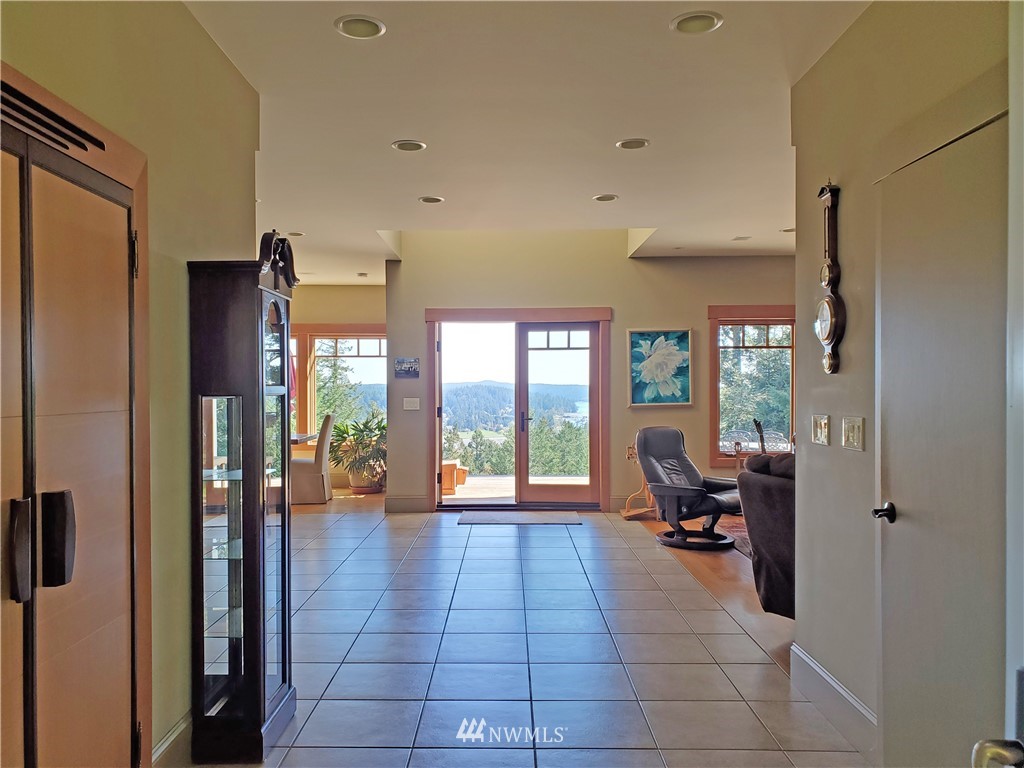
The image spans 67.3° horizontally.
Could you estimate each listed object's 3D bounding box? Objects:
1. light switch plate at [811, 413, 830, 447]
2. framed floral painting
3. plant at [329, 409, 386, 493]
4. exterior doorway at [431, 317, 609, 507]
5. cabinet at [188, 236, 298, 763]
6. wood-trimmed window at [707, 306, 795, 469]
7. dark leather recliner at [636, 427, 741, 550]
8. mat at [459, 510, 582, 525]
[{"bbox_3d":[1.320,0.197,3.280,0.012,0.122,0.165,0,0,0],"label":"light switch plate"},{"bbox_3d":[1.611,-0.168,8.375,0.707,0.860,0.040,0,0,0],"label":"framed floral painting"},{"bbox_3d":[-1.870,0.870,9.950,0.930,1.070,0.870,0,0,0],"label":"plant"},{"bbox_3d":[0.080,0.325,8.460,1.850,2.100,0.120,0,0,0],"label":"exterior doorway"},{"bbox_3d":[-1.030,0.400,3.000,0.285,1.970,0.430,0,0,0],"label":"cabinet"},{"bbox_3d":[2.680,0.027,8.430,1.050,1.770,0.120,0,0,0],"label":"wood-trimmed window"},{"bbox_3d":[1.600,0.890,6.820,0.840,1.010,0.800,0,0,36],"label":"dark leather recliner"},{"bbox_3d":[0.087,1.393,8.000,1.230,0.012,0.750,0,0,0],"label":"mat"}]

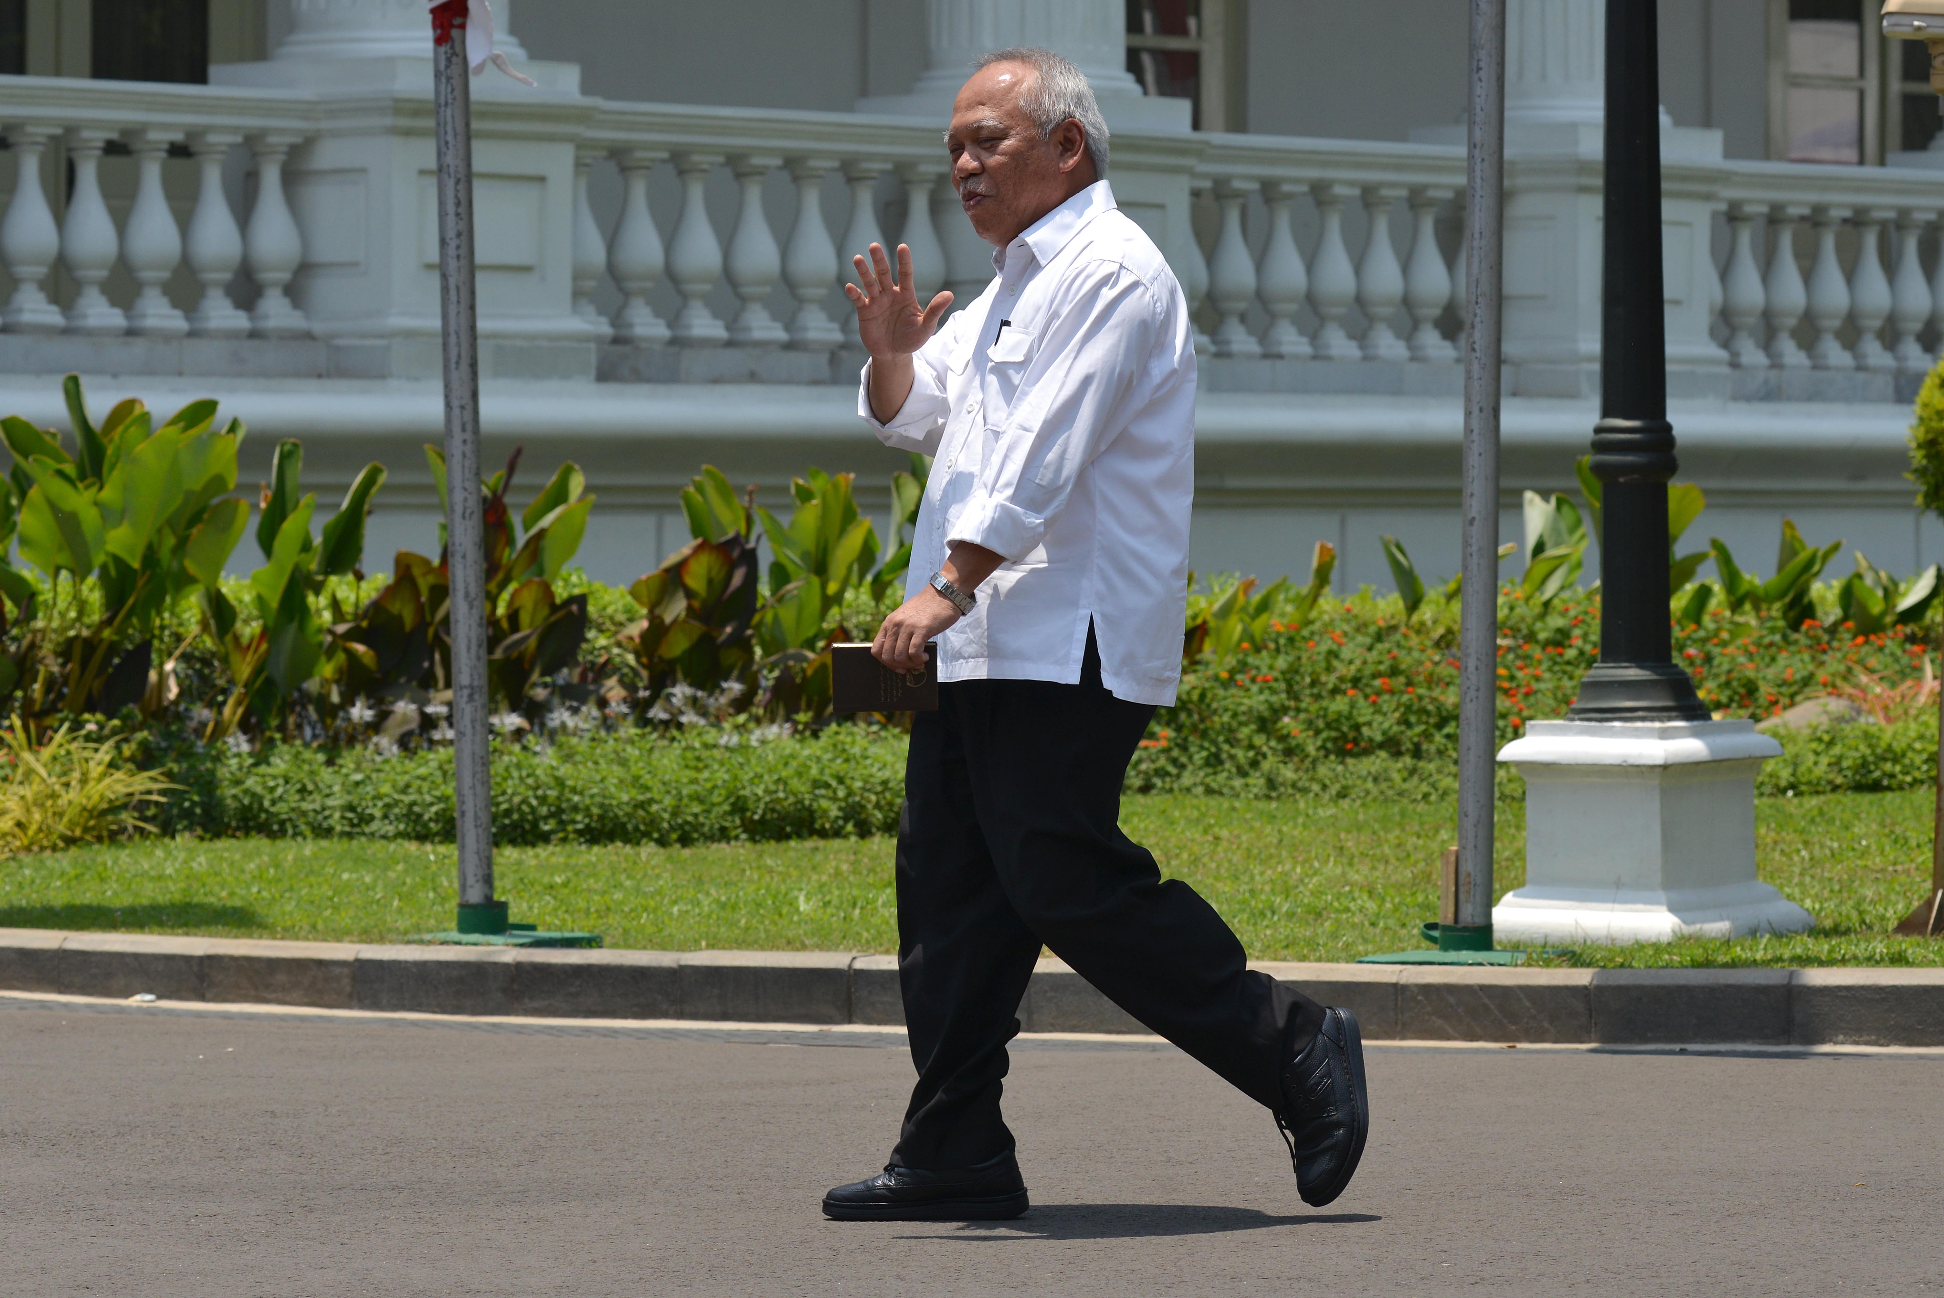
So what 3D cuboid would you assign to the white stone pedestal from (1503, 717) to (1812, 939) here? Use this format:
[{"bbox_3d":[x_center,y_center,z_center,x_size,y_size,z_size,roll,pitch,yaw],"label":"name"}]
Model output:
[{"bbox_3d":[1.361,0.363,12.950,0.470,0.440,0.470,1,2,38],"label":"white stone pedestal"}]

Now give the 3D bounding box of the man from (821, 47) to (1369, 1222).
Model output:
[{"bbox_3d":[0.171,-0.022,9.050,0.740,1.630,0.540,-1,2,-20],"label":"man"}]

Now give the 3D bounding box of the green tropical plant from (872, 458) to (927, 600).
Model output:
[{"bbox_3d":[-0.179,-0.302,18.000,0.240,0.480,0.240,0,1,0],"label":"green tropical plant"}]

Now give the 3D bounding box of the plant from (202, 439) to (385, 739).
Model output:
[{"bbox_3d":[-1.779,-0.117,17.000,0.480,0.870,0.440,0,1,0],"label":"plant"}]

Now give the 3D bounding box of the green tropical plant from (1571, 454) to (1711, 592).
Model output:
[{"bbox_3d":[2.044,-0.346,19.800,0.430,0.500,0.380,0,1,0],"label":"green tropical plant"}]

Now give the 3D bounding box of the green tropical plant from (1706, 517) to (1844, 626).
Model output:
[{"bbox_3d":[2.489,-0.203,20.100,0.410,0.400,0.360,0,1,0],"label":"green tropical plant"}]

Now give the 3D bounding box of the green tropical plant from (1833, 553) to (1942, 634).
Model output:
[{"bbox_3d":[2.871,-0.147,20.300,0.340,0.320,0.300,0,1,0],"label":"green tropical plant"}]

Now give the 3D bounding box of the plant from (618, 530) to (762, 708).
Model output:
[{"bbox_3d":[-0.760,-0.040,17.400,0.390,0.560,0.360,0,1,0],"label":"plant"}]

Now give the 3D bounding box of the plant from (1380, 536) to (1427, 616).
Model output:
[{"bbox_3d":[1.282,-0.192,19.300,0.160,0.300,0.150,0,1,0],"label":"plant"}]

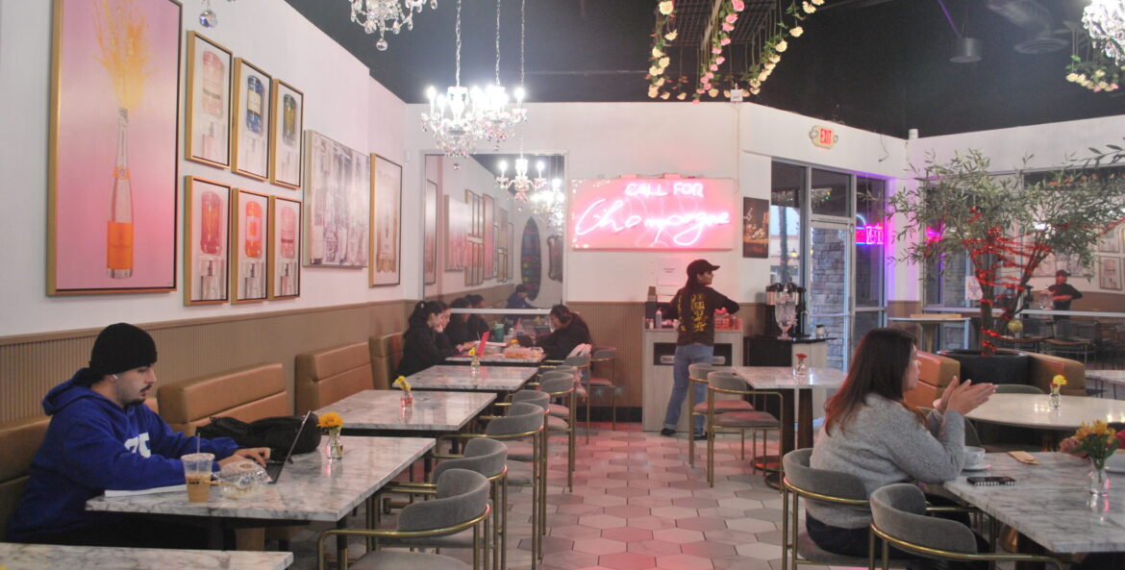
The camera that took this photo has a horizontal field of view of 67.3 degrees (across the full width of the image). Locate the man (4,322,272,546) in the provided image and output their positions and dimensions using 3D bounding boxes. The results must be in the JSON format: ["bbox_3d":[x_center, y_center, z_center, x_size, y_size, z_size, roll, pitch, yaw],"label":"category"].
[{"bbox_3d":[-1.373,0.739,2.780,0.840,1.240,0.560,0,0,4],"label":"man"}]

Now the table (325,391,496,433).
[{"bbox_3d":[-0.810,0.997,4.362,0.780,0.750,1.160,1,0,4],"label":"table"}]

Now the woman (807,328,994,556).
[{"bbox_3d":[1.197,0.773,3.041,0.670,1.240,0.480,0,0,-8],"label":"woman"}]

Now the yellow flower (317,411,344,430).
[{"bbox_3d":[-0.882,0.517,3.220,0.092,0.066,0.090,0,0,4],"label":"yellow flower"}]

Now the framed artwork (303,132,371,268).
[{"bbox_3d":[-1.760,-0.628,6.719,0.055,0.975,1.280,0,0,5],"label":"framed artwork"}]

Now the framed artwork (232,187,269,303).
[{"bbox_3d":[-1.911,-0.227,5.181,0.050,0.680,0.410,0,0,5],"label":"framed artwork"}]

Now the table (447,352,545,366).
[{"bbox_3d":[-0.580,1.038,8.158,0.820,0.750,1.200,0,1,4],"label":"table"}]

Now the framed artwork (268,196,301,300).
[{"bbox_3d":[-1.697,-0.222,5.176,0.040,0.620,0.410,1,0,4],"label":"framed artwork"}]

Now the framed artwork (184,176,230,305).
[{"bbox_3d":[-1.898,-0.224,4.524,0.040,0.660,0.410,0,1,4],"label":"framed artwork"}]

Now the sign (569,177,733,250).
[{"bbox_3d":[0.919,-0.725,8.661,1.670,0.740,0.080,0,0,4],"label":"sign"}]

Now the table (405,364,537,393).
[{"bbox_3d":[-0.621,0.991,5.761,0.780,0.750,1.160,1,0,4],"label":"table"}]

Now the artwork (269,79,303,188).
[{"bbox_3d":[-1.812,-0.978,5.565,0.040,0.660,0.410,0,1,4],"label":"artwork"}]

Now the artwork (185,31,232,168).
[{"bbox_3d":[-1.891,-0.975,4.530,0.040,0.660,0.410,0,1,4],"label":"artwork"}]

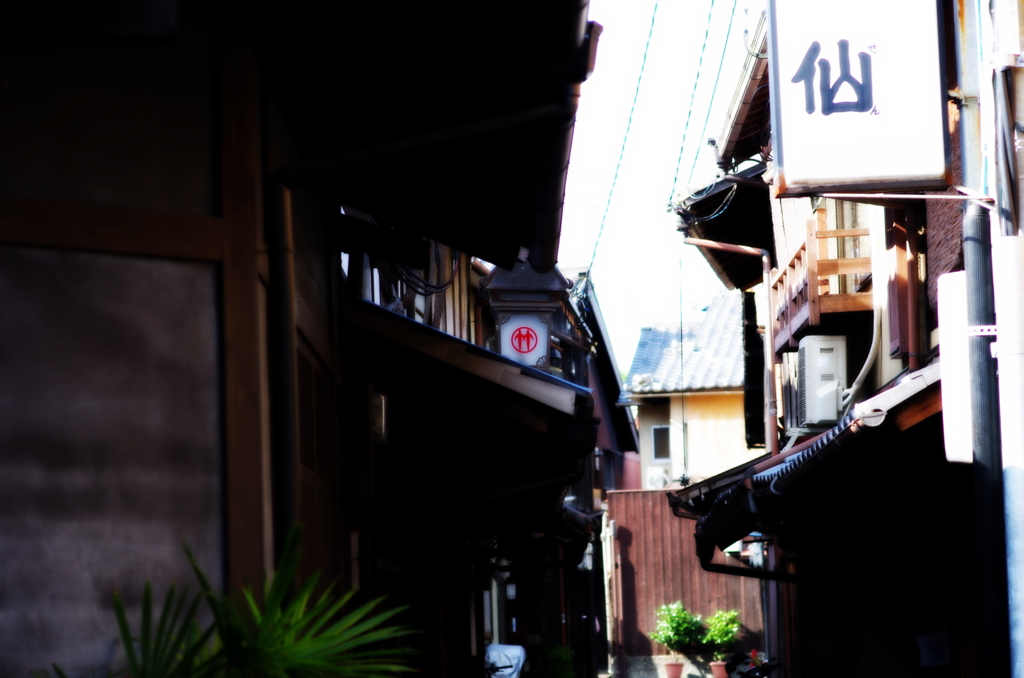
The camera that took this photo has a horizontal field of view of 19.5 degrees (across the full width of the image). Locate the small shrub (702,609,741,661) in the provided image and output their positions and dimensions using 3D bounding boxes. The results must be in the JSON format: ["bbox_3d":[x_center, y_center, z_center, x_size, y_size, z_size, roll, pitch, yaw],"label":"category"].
[{"bbox_3d":[3.445,4.859,49.000,0.630,0.860,0.600,-2,-5,0],"label":"small shrub"}]

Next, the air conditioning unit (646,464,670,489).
[{"bbox_3d":[2.759,2.740,57.300,0.290,0.550,0.780,-3,-5,11],"label":"air conditioning unit"}]

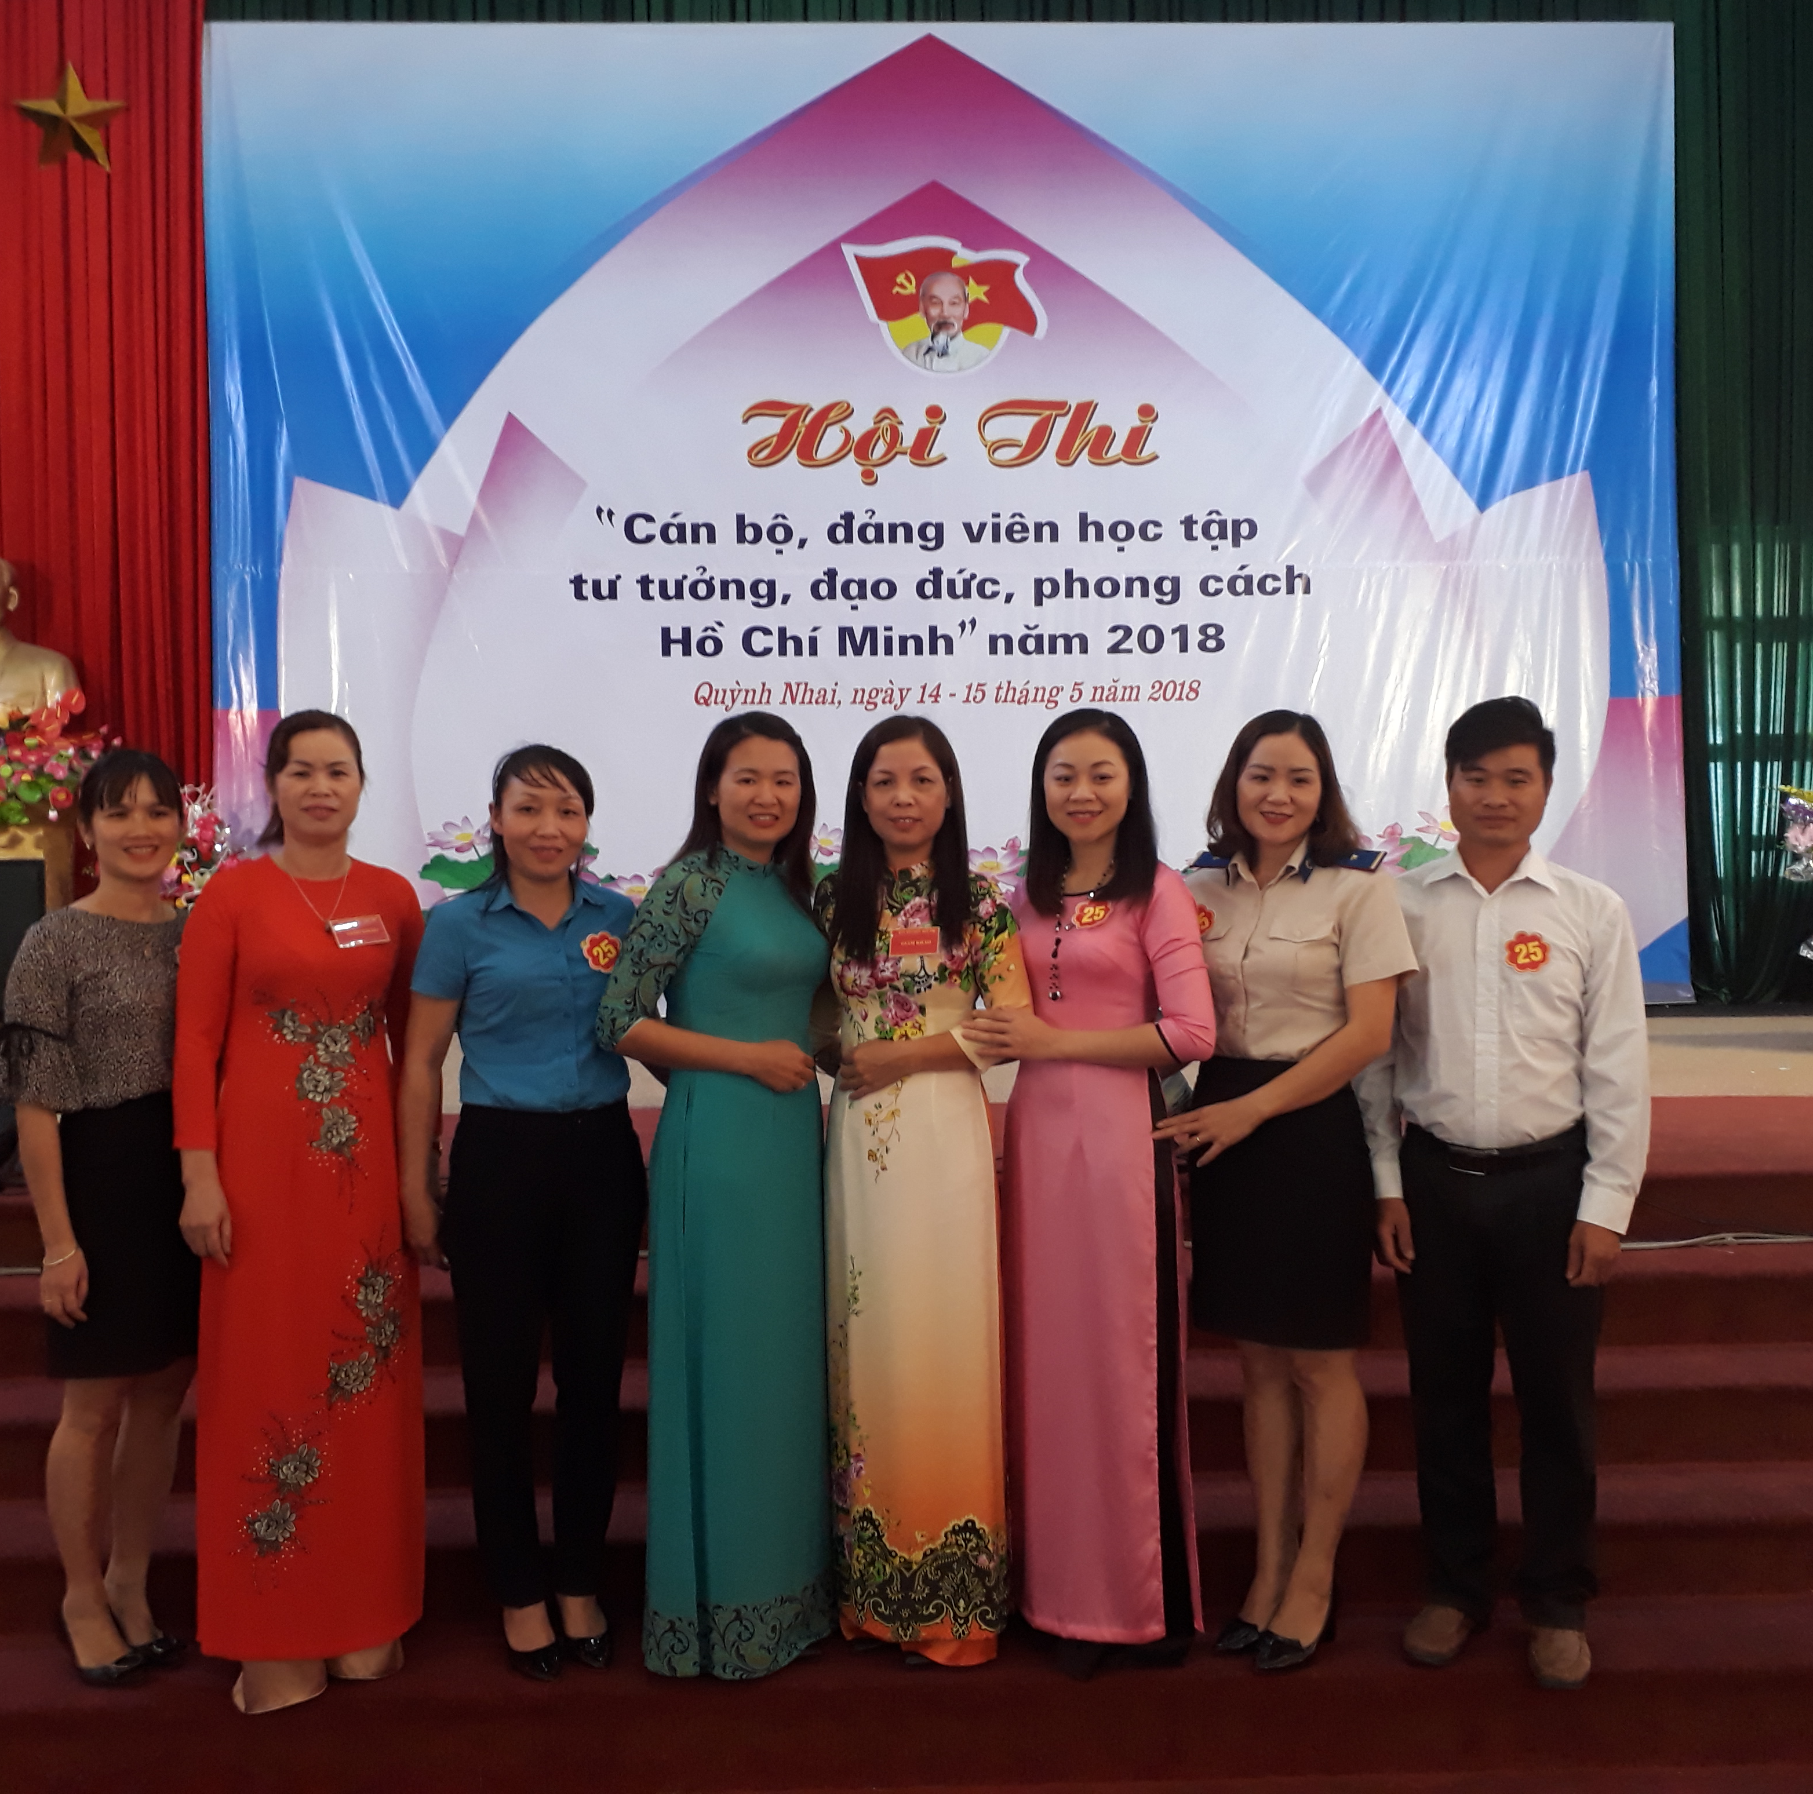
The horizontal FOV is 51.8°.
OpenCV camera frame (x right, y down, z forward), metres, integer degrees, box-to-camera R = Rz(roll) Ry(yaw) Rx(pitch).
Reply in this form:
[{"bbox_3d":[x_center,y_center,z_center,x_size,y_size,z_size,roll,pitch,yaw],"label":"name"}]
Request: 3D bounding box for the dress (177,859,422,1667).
[{"bbox_3d":[-0.989,0.562,3.100,0.430,1.340,0.320,-1,1,-12],"label":"dress"}]

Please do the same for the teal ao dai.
[{"bbox_3d":[-0.318,0.565,3.140,0.420,1.400,0.330,-1,1,-27],"label":"teal ao dai"}]

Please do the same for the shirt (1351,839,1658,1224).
[{"bbox_3d":[0.997,0.229,3.160,0.500,0.650,0.290,-1,1,14],"label":"shirt"}]

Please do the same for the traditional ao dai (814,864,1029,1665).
[{"bbox_3d":[0.017,0.588,3.150,0.400,1.360,0.300,-1,1,-6],"label":"traditional ao dai"}]

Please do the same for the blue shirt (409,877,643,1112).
[{"bbox_3d":[-0.645,0.154,3.160,0.400,0.400,0.260,-1,1,-16],"label":"blue shirt"}]

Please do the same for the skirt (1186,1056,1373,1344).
[{"bbox_3d":[0.639,0.503,3.160,0.340,0.500,0.270,0,1,19],"label":"skirt"}]

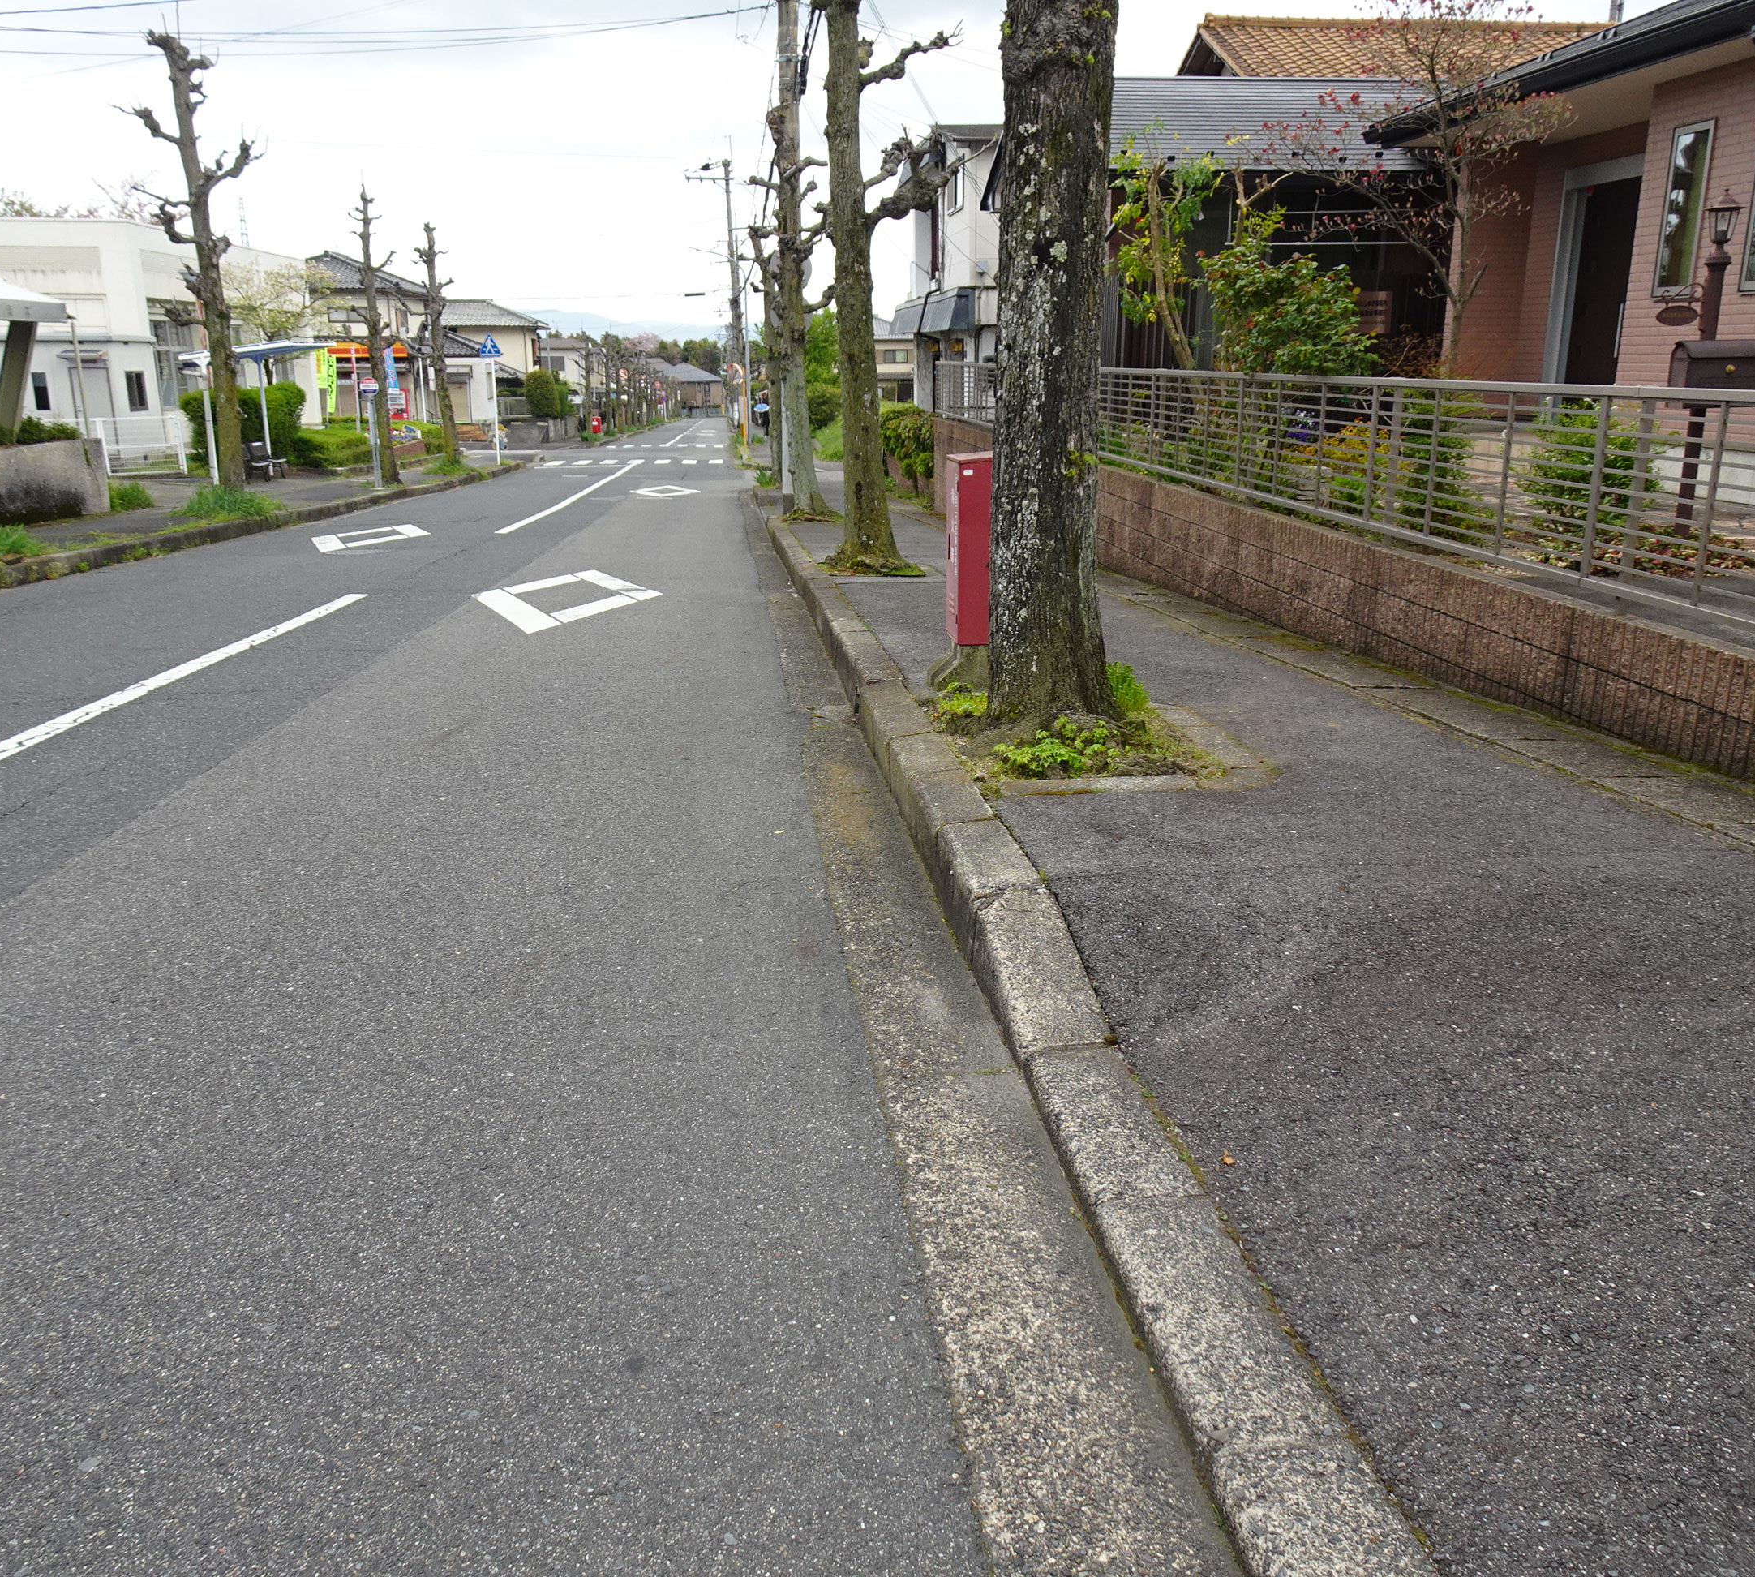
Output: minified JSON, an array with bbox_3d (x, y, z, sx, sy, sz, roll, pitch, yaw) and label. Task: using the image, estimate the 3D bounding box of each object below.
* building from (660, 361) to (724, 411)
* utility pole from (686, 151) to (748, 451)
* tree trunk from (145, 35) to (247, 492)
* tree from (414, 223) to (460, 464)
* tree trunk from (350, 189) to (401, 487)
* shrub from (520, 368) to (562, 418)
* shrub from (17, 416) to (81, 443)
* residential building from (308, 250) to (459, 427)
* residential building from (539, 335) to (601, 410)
[{"bbox_3d":[-29.156,-63.226,229.964,10.000,7.457,9.000,-2,16,-6],"label":"building"},{"bbox_3d":[-7.724,-24.304,73.016,2.800,13.555,0.900,-2,16,-6],"label":"utility pole"},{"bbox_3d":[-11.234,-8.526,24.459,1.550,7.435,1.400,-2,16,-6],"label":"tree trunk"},{"bbox_3d":[-12.226,-12.426,41.257,1.300,6.720,1.200,-2,16,-6],"label":"tree"},{"bbox_3d":[-10.992,-9.874,32.173,1.150,6.275,1.050,-2,16,-6],"label":"tree trunk"},{"bbox_3d":[-18.274,-21.543,79.500,2.050,2.750,2.000,-2,16,-6],"label":"shrub"},{"bbox_3d":[-12.651,-5.478,22.300,0.700,0.440,0.850,-2,16,-6],"label":"shrub"},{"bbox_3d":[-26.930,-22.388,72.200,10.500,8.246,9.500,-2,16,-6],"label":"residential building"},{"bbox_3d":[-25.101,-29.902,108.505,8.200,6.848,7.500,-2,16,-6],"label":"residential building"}]

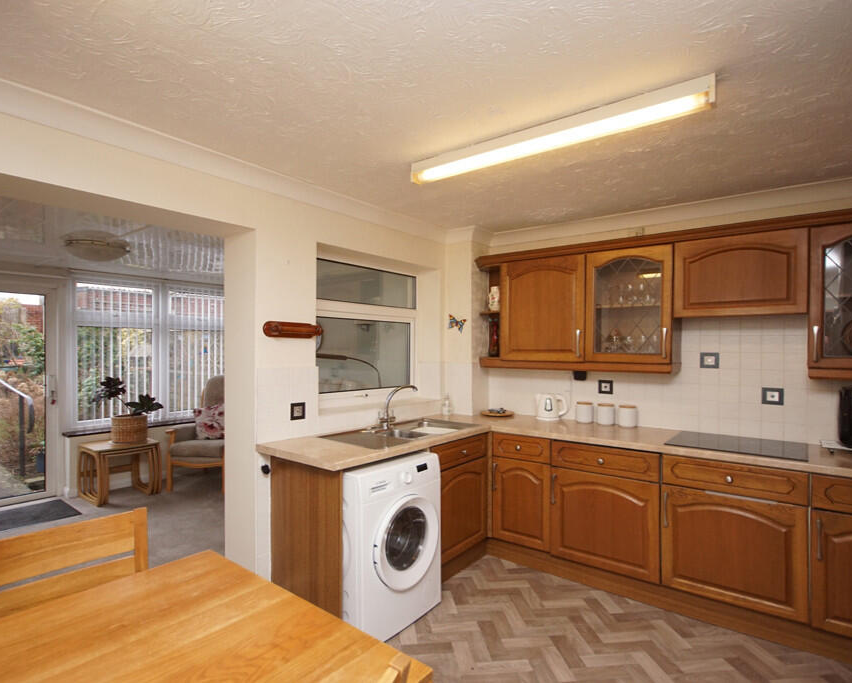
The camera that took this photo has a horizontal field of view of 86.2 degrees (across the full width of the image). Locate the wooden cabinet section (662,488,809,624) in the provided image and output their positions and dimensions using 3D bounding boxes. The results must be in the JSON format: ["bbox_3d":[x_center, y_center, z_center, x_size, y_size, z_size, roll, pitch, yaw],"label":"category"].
[{"bbox_3d":[1.667,1.038,2.481,0.608,0.544,0.550,0,0,35],"label":"wooden cabinet section"}]

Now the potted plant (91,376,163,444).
[{"bbox_3d":[-2.848,0.660,4.320,0.570,0.630,0.460,1,-1,-33],"label":"potted plant"}]

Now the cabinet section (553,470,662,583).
[{"bbox_3d":[1.169,1.040,2.833,0.604,0.544,0.550,0,0,35],"label":"cabinet section"}]

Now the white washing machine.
[{"bbox_3d":[-0.308,1.043,2.491,0.580,0.845,0.600,0,0,39],"label":"white washing machine"}]

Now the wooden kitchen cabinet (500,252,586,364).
[{"bbox_3d":[0.878,-0.212,3.257,0.597,0.700,0.320,0,0,35],"label":"wooden kitchen cabinet"}]

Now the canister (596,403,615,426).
[{"bbox_3d":[1.259,0.510,3.181,0.113,0.142,0.113,0,-1,36],"label":"canister"}]

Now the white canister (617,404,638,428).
[{"bbox_3d":[1.349,0.507,3.040,0.113,0.133,0.113,0,0,35],"label":"white canister"}]

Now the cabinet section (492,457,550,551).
[{"bbox_3d":[0.755,1.042,3.124,0.399,0.544,0.550,0,0,35],"label":"cabinet section"}]

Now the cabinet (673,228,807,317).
[{"bbox_3d":[1.800,-0.356,2.640,0.610,0.443,0.320,0,-1,37],"label":"cabinet"}]

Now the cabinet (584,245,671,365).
[{"bbox_3d":[1.328,-0.215,2.946,0.500,0.700,0.320,0,0,35],"label":"cabinet"}]

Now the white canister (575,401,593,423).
[{"bbox_3d":[1.137,0.511,3.268,0.113,0.142,0.113,0,-1,36],"label":"white canister"}]

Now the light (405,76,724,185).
[{"bbox_3d":[0.466,-0.836,1.906,1.261,0.075,0.086,0,-1,37],"label":"light"}]

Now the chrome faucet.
[{"bbox_3d":[-0.174,0.424,2.929,0.240,0.290,0.140,0,-1,28],"label":"chrome faucet"}]

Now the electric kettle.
[{"bbox_3d":[0.912,0.474,3.300,0.235,0.200,0.155,0,0,21],"label":"electric kettle"}]

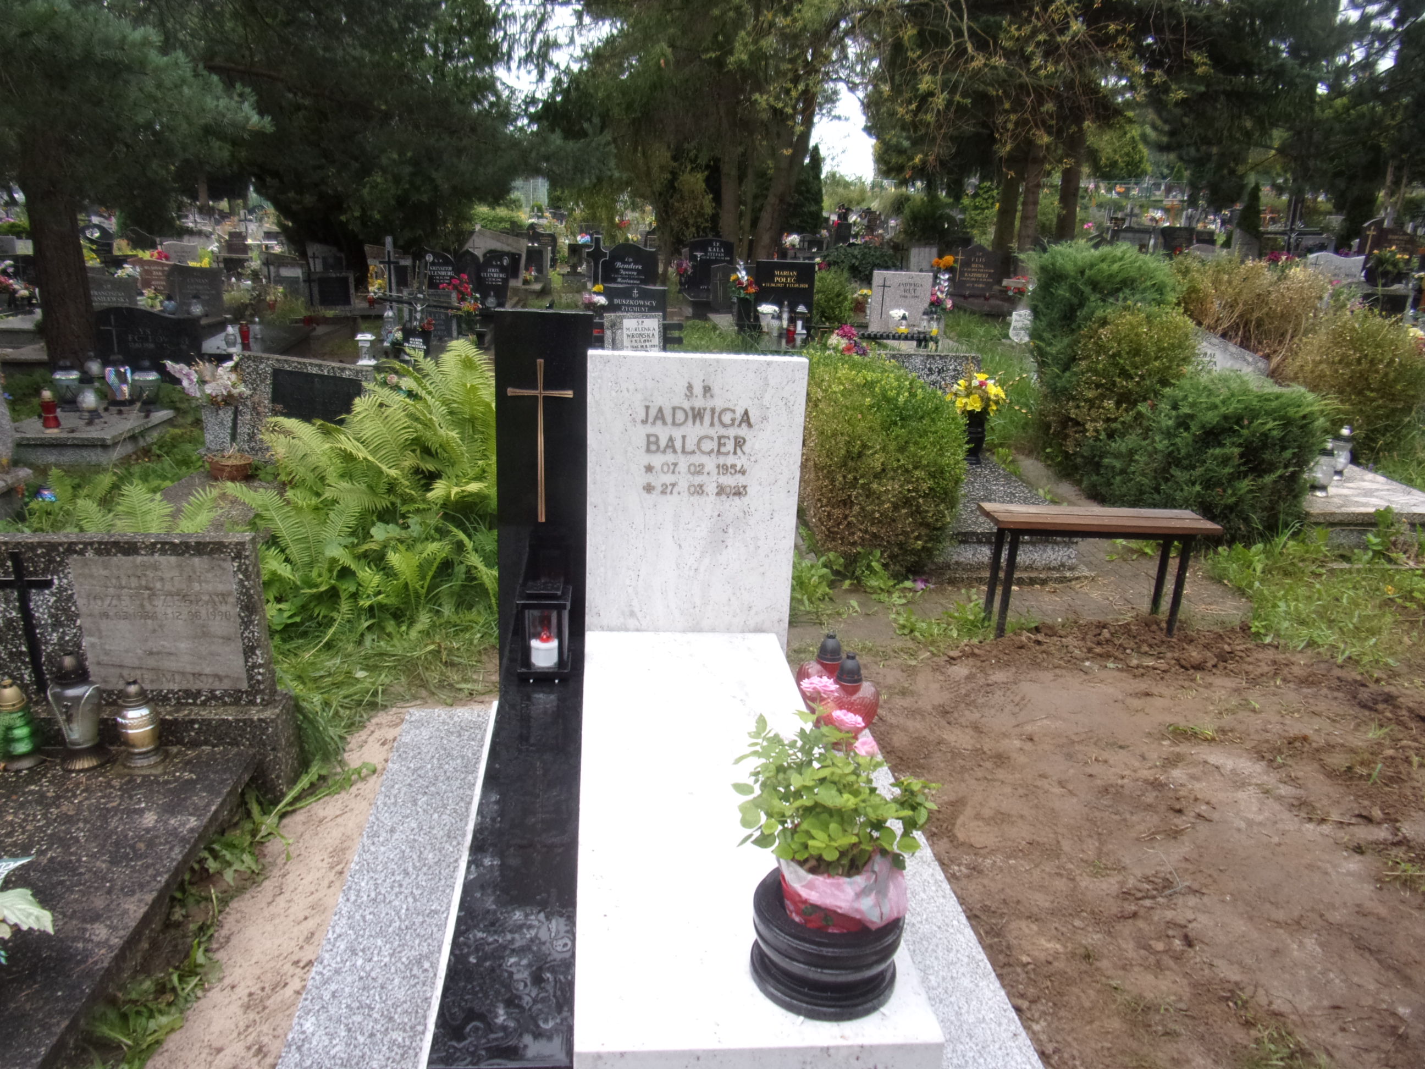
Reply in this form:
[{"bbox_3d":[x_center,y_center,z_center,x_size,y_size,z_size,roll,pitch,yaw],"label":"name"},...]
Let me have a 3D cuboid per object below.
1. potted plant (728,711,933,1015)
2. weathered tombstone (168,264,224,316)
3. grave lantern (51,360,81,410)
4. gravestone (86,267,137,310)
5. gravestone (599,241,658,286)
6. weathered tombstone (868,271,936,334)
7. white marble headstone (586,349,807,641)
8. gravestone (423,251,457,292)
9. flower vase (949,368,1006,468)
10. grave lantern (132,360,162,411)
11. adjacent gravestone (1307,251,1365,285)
[{"bbox_3d":[0.204,0.520,1.591,0.310,0.450,0.300,1,19,-7],"label":"potted plant"},{"bbox_3d":[-5.490,-2.585,10.500,0.570,0.560,0.140,-1,18,-11],"label":"weathered tombstone"},{"bbox_3d":[-3.986,-0.914,6.100,0.170,0.310,0.170,1,18,-5],"label":"grave lantern"},{"bbox_3d":[-6.538,-2.572,10.700,0.550,0.520,0.090,-1,17,-12],"label":"gravestone"},{"bbox_3d":[-1.074,-3.346,12.800,0.742,0.792,0.090,1,17,-8],"label":"gravestone"},{"bbox_3d":[2.028,-2.487,10.600,0.632,0.630,0.090,1,17,-9],"label":"weathered tombstone"},{"bbox_3d":[-0.057,-0.075,2.717,0.575,0.816,0.080,1,15,-7],"label":"white marble headstone"},{"bbox_3d":[-3.107,-2.954,11.300,0.360,0.640,0.080,1,19,-7],"label":"gravestone"},{"bbox_3d":[1.389,-0.621,5.200,0.310,0.500,0.310,1,19,-7],"label":"flower vase"},{"bbox_3d":[-3.034,-0.797,5.300,0.150,0.265,0.150,3,17,0],"label":"grave lantern"},{"bbox_3d":[9.780,-4.113,15.500,0.900,0.620,0.120,1,19,-7],"label":"adjacent gravestone"}]

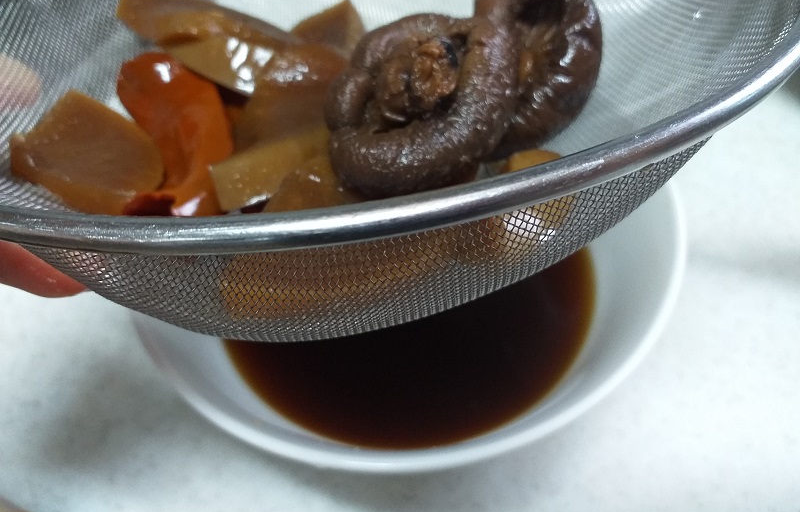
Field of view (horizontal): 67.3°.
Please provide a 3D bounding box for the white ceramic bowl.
[{"bbox_3d":[0.001,0.002,0.205,0.162,0.064,0.162,-2,53,3],"label":"white ceramic bowl"}]

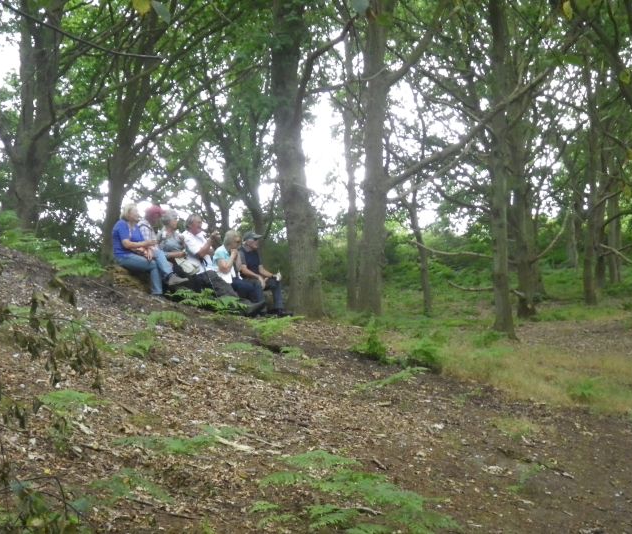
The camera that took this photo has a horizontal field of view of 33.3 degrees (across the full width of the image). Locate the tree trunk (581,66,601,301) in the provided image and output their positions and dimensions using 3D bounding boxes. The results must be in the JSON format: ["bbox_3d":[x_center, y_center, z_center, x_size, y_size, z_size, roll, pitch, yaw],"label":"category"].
[{"bbox_3d":[6.511,-1.903,25.000,0.425,5.672,0.420,0,1,0],"label":"tree trunk"}]

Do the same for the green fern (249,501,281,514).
[{"bbox_3d":[-0.282,1.341,5.900,0.178,0.055,0.150,0,1,0],"label":"green fern"}]

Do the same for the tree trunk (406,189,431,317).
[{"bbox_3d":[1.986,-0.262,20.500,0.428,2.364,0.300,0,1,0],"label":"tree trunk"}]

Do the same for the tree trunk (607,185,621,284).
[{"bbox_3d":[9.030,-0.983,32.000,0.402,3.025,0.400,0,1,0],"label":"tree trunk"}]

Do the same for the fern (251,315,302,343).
[{"bbox_3d":[-0.463,0.721,12.400,0.586,0.279,0.450,0,1,0],"label":"fern"}]

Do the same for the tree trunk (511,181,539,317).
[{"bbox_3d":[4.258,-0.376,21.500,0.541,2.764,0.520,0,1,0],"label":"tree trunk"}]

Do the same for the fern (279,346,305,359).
[{"bbox_3d":[-0.258,0.938,11.600,0.285,0.112,0.220,0,1,0],"label":"fern"}]

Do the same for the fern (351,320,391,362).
[{"bbox_3d":[0.629,0.848,12.200,0.484,0.482,0.420,0,1,0],"label":"fern"}]

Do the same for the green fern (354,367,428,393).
[{"bbox_3d":[0.725,1.095,10.300,0.721,0.203,0.400,0,1,0],"label":"green fern"}]

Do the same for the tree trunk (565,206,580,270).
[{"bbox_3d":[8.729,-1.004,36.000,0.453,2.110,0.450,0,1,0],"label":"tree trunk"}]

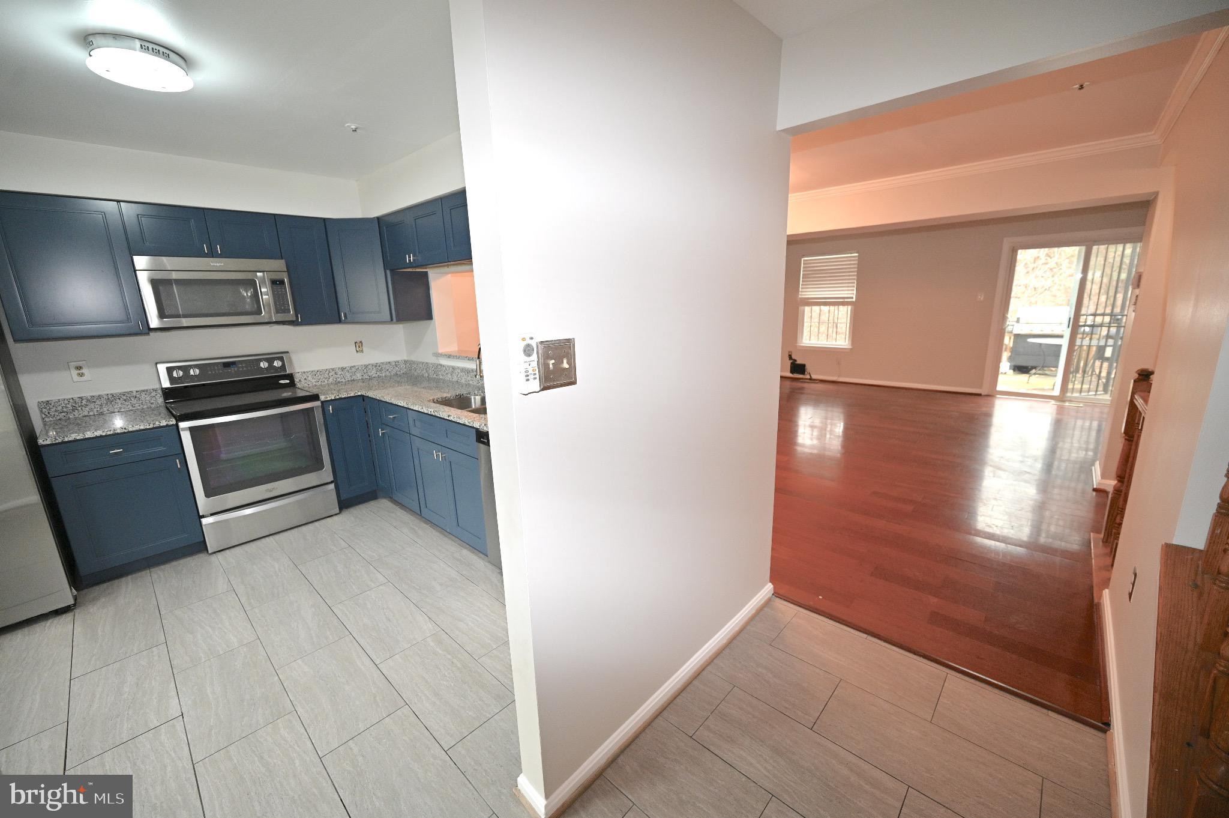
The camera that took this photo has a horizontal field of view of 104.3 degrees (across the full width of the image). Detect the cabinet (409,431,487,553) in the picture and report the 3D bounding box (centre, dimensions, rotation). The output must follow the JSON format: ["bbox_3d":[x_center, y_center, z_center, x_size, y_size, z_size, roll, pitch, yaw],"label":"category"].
[{"bbox_3d":[-0.824,0.449,3.118,0.830,0.580,0.583,10,17,42],"label":"cabinet"}]

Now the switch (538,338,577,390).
[{"bbox_3d":[-0.146,-0.117,1.256,0.020,0.125,0.128,10,18,42],"label":"switch"}]

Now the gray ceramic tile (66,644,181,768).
[{"bbox_3d":[-1.982,1.168,1.932,0.603,0.010,0.301,10,17,42],"label":"gray ceramic tile"}]

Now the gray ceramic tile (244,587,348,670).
[{"bbox_3d":[-1.567,1.059,2.357,0.602,0.010,0.301,10,17,42],"label":"gray ceramic tile"}]

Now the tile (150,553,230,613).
[{"bbox_3d":[-2.476,1.009,2.795,0.614,0.010,0.307,10,18,42],"label":"tile"}]

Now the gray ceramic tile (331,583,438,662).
[{"bbox_3d":[-1.141,1.043,2.369,0.608,0.010,0.300,10,17,42],"label":"gray ceramic tile"}]

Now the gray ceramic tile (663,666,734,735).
[{"bbox_3d":[0.319,1.121,1.840,0.154,0.010,0.304,10,17,42],"label":"gray ceramic tile"}]

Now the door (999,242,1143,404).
[{"bbox_3d":[5.908,-1.079,6.135,1.490,2.020,0.100,10,17,42],"label":"door"}]

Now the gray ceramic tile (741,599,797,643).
[{"bbox_3d":[0.739,1.017,2.293,0.156,0.010,0.307,10,18,42],"label":"gray ceramic tile"}]

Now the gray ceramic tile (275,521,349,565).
[{"bbox_3d":[-2.025,0.884,3.182,0.603,0.010,0.300,10,17,42],"label":"gray ceramic tile"}]

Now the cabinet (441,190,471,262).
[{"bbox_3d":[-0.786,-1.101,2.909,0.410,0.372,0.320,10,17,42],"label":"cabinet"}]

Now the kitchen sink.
[{"bbox_3d":[-0.800,0.080,3.035,0.740,0.202,0.405,10,18,42],"label":"kitchen sink"}]

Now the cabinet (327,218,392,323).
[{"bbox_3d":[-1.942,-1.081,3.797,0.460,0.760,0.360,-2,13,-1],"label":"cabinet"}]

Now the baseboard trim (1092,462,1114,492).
[{"bbox_3d":[3.866,0.527,3.770,0.108,0.095,0.570,10,17,42],"label":"baseboard trim"}]

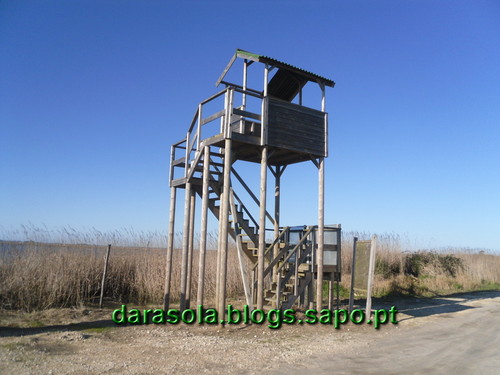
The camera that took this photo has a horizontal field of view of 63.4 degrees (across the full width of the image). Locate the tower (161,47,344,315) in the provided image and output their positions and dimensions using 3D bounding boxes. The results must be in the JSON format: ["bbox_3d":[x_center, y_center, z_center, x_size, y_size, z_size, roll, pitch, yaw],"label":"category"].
[{"bbox_3d":[0.395,-0.159,11.397,4.379,6.955,3.381,7,-10,-33],"label":"tower"}]

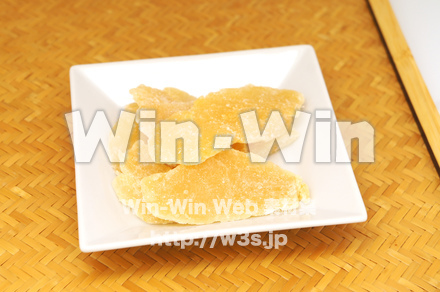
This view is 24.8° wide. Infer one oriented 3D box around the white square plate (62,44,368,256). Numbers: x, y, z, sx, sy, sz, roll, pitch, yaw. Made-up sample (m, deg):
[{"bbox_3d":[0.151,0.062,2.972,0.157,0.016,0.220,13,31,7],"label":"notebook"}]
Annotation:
[{"bbox_3d":[-0.007,0.004,0.576,0.150,0.025,0.150,-5,45,-5],"label":"white square plate"}]

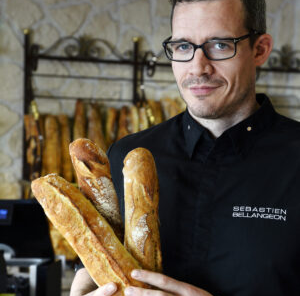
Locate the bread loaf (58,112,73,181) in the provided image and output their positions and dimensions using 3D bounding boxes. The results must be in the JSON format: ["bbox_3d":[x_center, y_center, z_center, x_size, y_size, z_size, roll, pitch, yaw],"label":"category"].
[{"bbox_3d":[-0.365,0.004,4.076,0.056,0.309,0.056,-3,-2,0],"label":"bread loaf"}]

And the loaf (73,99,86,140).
[{"bbox_3d":[-0.305,-0.027,4.107,0.058,0.373,0.058,1,-2,-28],"label":"loaf"}]

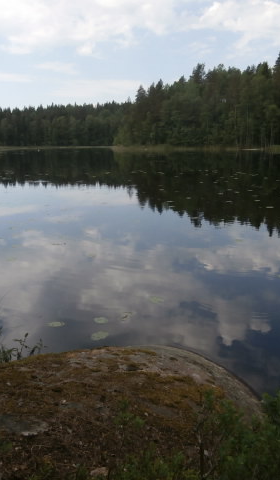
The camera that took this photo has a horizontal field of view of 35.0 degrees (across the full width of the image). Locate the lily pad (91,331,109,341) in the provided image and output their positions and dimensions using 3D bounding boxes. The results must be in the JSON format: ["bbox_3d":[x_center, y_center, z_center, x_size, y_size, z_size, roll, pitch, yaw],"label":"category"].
[{"bbox_3d":[-0.412,0.976,4.585,0.170,0.013,0.230,3,13,12],"label":"lily pad"}]

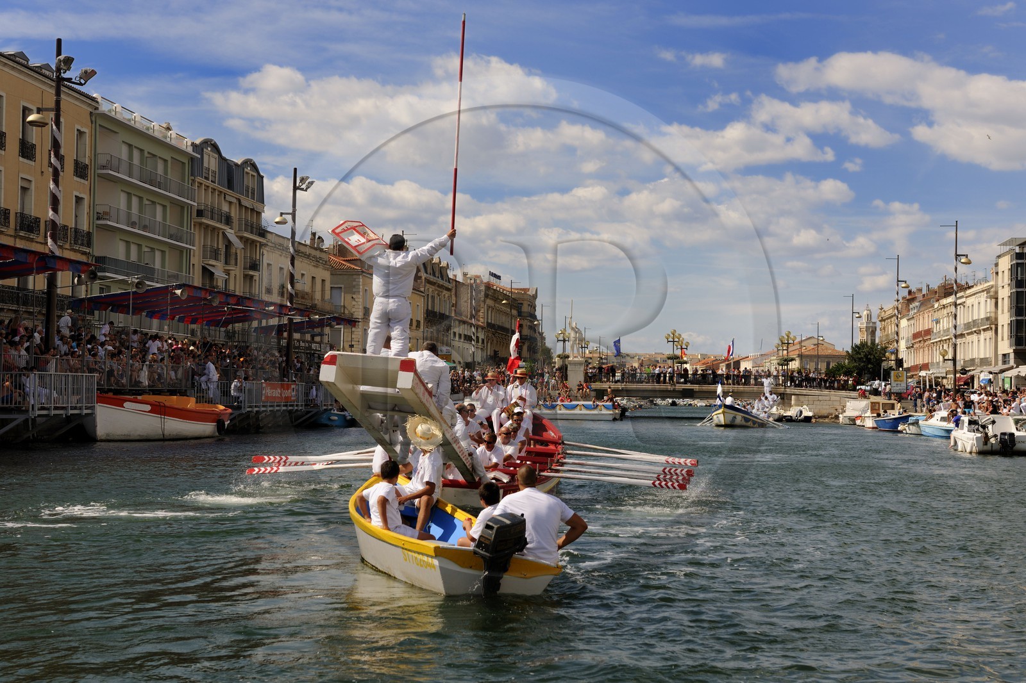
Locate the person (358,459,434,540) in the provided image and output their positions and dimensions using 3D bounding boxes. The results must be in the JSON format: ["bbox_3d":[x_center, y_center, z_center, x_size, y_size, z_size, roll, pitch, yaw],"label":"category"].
[{"bbox_3d":[-1.090,1.660,14.300,0.720,1.080,0.460,2,-2,-28],"label":"person"}]

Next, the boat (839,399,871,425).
[{"bbox_3d":[25.961,5.442,112.500,2.000,1.900,5.000,1,-2,8],"label":"boat"}]

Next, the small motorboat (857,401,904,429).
[{"bbox_3d":[24.116,4.847,97.000,2.100,1.900,5.200,1,-2,8],"label":"small motorboat"}]

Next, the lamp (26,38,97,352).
[{"bbox_3d":[-15.059,-3.821,49.000,2.250,12.300,0.800,1,-2,8],"label":"lamp"}]

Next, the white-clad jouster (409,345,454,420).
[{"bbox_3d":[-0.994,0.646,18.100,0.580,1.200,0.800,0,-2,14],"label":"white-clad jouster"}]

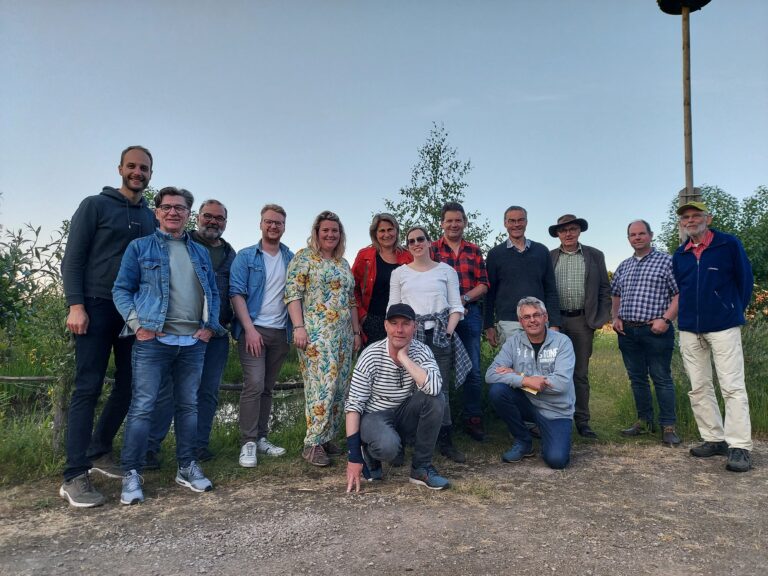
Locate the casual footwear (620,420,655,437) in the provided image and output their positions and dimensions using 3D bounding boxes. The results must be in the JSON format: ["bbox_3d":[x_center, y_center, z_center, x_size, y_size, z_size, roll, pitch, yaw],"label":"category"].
[{"bbox_3d":[2.093,1.157,4.570,0.290,0.115,0.110,1,-3,-25],"label":"casual footwear"}]

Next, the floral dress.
[{"bbox_3d":[-0.446,0.411,3.895,0.500,1.370,0.360,1,-3,-15],"label":"floral dress"}]

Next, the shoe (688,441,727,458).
[{"bbox_3d":[2.283,1.127,3.890,0.300,0.120,0.115,1,-3,-24],"label":"shoe"}]

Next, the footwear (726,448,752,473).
[{"bbox_3d":[2.349,1.118,3.660,0.115,0.120,0.300,-1,-3,30],"label":"footwear"}]

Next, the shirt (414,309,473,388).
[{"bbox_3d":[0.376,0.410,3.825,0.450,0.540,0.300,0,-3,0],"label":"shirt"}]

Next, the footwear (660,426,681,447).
[{"bbox_3d":[2.273,1.150,4.400,0.110,0.115,0.290,-1,-2,14],"label":"footwear"}]

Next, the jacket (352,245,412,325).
[{"bbox_3d":[0.018,0.018,4.033,0.480,0.620,0.300,0,-3,-8],"label":"jacket"}]

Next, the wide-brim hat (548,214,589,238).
[{"bbox_3d":[1.487,-0.500,4.470,0.310,0.150,0.340,-9,-2,17],"label":"wide-brim hat"}]

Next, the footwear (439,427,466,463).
[{"bbox_3d":[0.478,1.086,3.870,0.100,0.200,0.260,1,-3,-30],"label":"footwear"}]

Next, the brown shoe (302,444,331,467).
[{"bbox_3d":[-0.466,1.140,3.832,0.100,0.110,0.265,2,-3,-32],"label":"brown shoe"}]

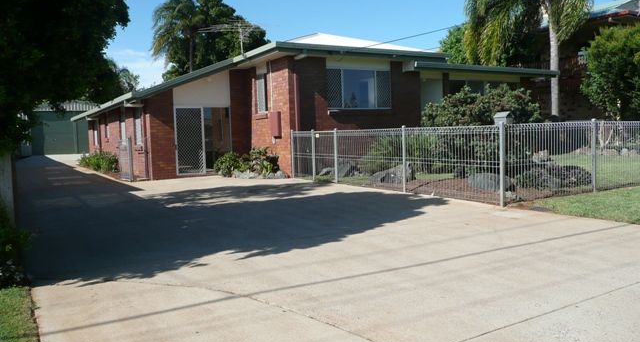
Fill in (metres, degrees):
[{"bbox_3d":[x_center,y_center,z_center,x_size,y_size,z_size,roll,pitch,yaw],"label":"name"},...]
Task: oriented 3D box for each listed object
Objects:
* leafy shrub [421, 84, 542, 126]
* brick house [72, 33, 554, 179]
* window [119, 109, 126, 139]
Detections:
[{"bbox_3d":[4.159,-1.058,13.338,2.800,2.330,2.400,-4,5,-28],"label":"leafy shrub"},{"bbox_3d":[-2.945,-2.978,25.582,15.000,4.800,22.000,-4,5,-28],"label":"brick house"},{"bbox_3d":[-7.741,-1.741,20.355,0.100,1.280,1.450,-4,5,-28],"label":"window"}]

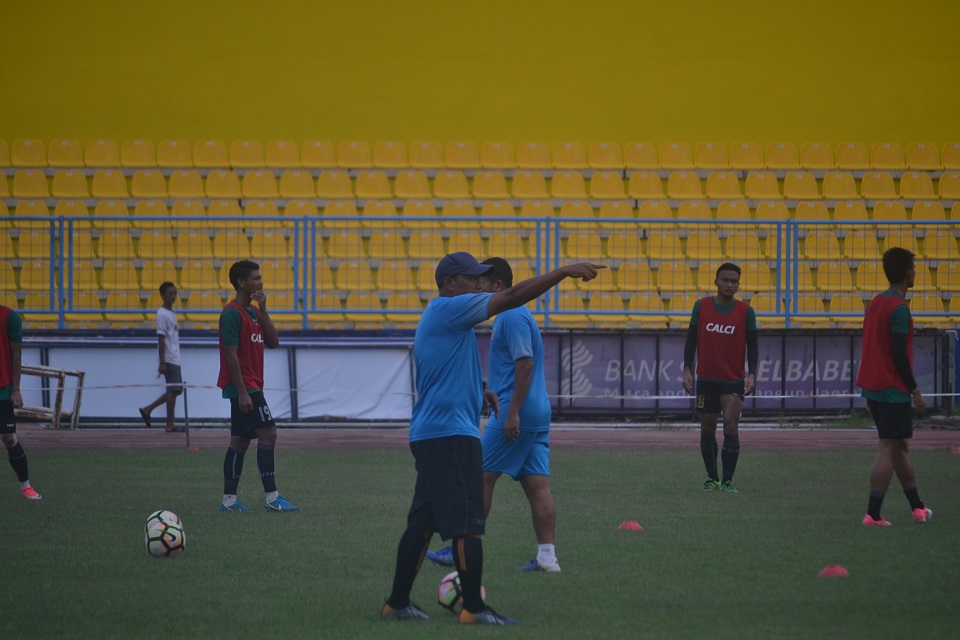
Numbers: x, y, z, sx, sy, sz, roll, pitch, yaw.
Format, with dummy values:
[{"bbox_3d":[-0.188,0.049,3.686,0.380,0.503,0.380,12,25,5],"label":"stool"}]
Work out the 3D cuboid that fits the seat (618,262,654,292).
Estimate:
[{"bbox_3d":[1.856,-0.510,85.393,0.440,0.345,0.420,0,0,-3],"label":"seat"}]

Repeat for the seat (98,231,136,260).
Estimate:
[{"bbox_3d":[-4.581,-0.947,90.977,0.455,0.355,0.410,0,0,-8],"label":"seat"}]

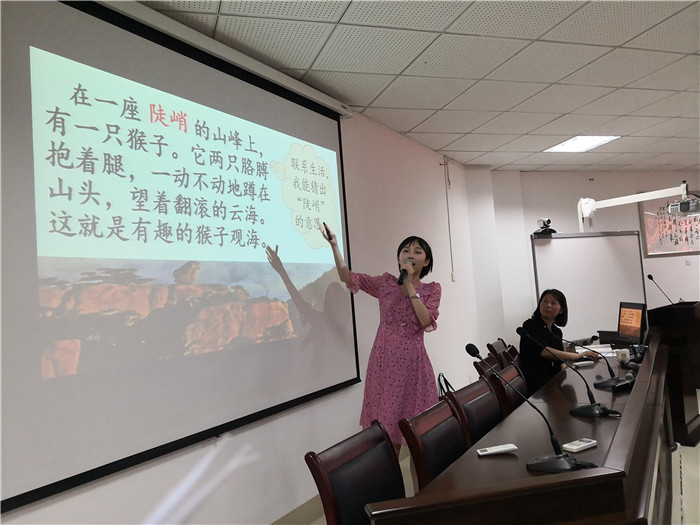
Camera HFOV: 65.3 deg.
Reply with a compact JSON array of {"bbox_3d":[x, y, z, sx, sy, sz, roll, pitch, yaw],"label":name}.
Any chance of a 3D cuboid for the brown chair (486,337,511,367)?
[{"bbox_3d":[1.395,1.035,4.173,0.520,0.880,0.440,-6,-4,26],"label":"brown chair"}]

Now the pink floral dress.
[{"bbox_3d":[0.276,0.524,2.980,0.520,0.960,0.380,-4,-3,-4],"label":"pink floral dress"}]

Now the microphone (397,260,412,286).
[{"bbox_3d":[0.282,0.054,2.805,0.050,0.050,0.220,18,35,9],"label":"microphone"}]

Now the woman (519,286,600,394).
[{"bbox_3d":[1.446,0.814,3.622,0.720,1.250,0.500,-7,-4,38],"label":"woman"}]

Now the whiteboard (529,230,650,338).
[{"bbox_3d":[3.012,0.316,6.747,1.780,1.360,0.060,-3,-3,-23],"label":"whiteboard"}]

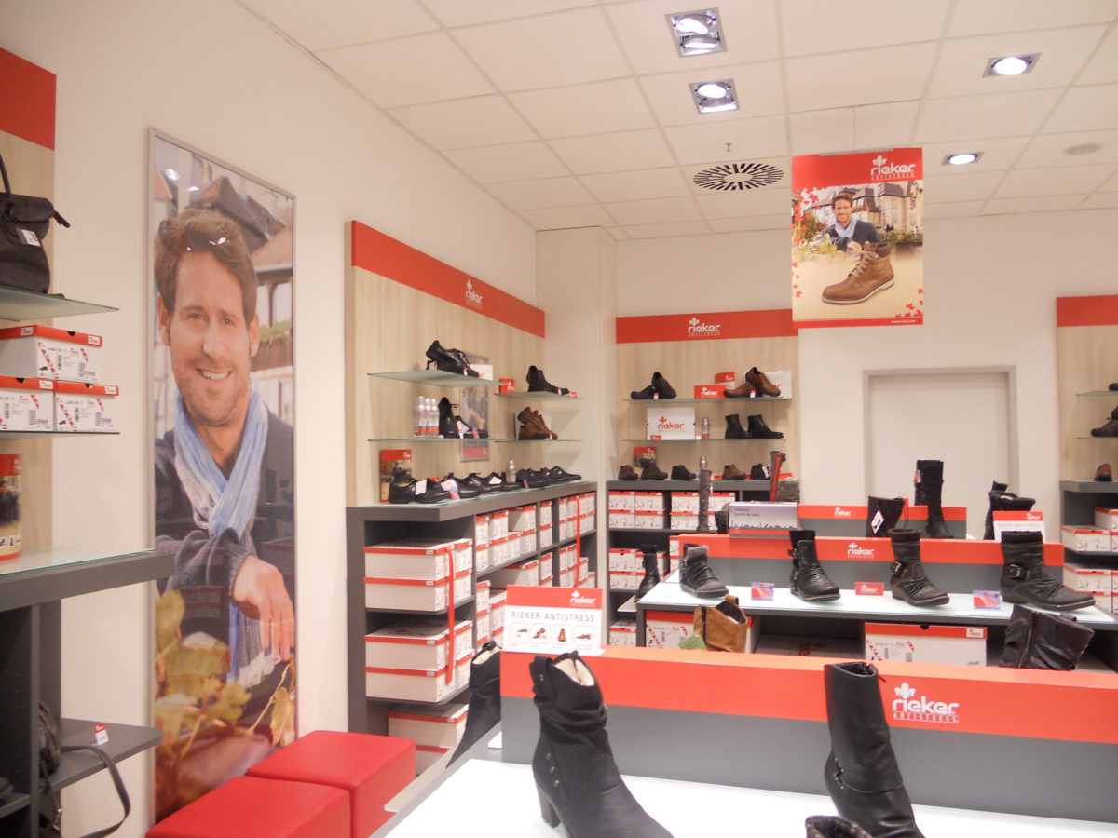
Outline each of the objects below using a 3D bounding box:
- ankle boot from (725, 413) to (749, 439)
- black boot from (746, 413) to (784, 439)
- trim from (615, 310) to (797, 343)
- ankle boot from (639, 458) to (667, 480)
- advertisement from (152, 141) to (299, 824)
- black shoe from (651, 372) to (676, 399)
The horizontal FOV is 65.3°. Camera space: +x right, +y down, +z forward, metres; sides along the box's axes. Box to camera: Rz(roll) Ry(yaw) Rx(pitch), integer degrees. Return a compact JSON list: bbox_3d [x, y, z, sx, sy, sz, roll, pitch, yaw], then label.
[{"bbox_3d":[1.300,0.057,6.287,0.100,0.175,0.262,1,-2,-26],"label":"ankle boot"},{"bbox_3d":[1.487,0.054,6.285,0.262,0.172,0.100,-1,-2,38],"label":"black boot"},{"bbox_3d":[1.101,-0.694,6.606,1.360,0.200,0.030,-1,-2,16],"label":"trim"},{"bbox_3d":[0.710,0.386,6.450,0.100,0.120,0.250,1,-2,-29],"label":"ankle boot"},{"bbox_3d":[-1.142,0.209,3.034,0.030,2.180,0.760,-1,-2,16],"label":"advertisement"},{"bbox_3d":[0.763,-0.243,6.284,0.105,0.115,0.290,1,19,-24],"label":"black shoe"}]

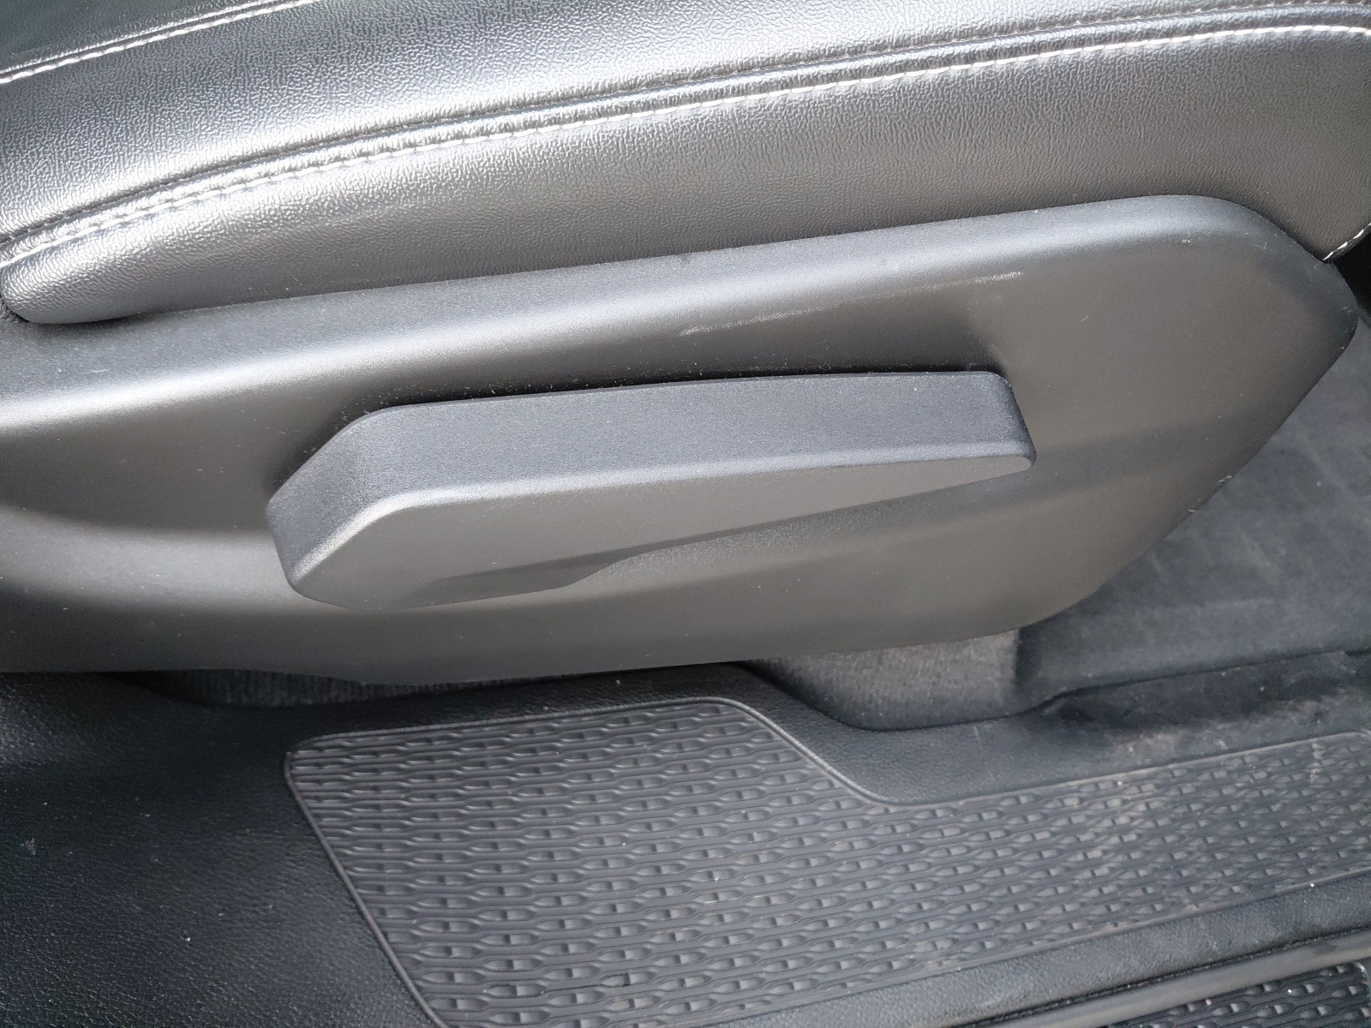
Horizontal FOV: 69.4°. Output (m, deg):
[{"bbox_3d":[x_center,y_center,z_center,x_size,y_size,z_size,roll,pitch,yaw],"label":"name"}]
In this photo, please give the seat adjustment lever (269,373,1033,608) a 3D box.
[{"bbox_3d":[-0.005,-0.008,0.288,0.213,0.044,0.036,-4,47,-15],"label":"seat adjustment lever"}]

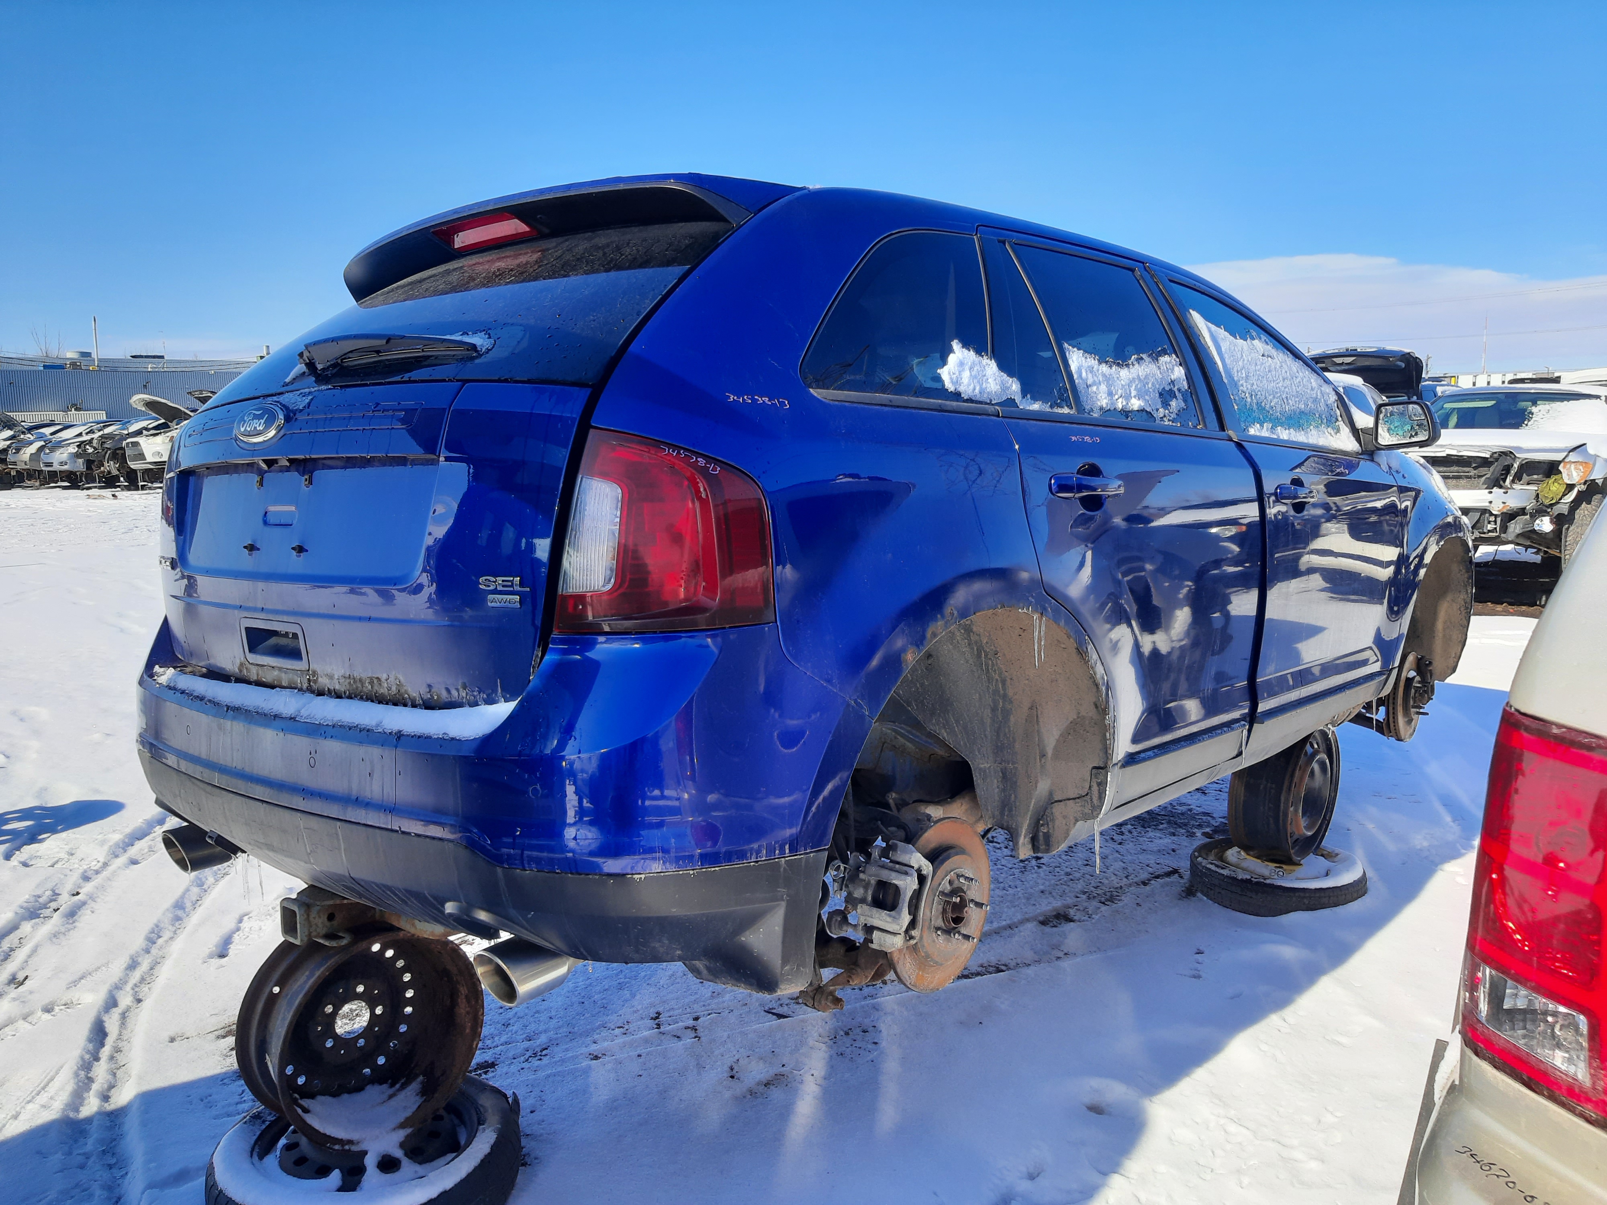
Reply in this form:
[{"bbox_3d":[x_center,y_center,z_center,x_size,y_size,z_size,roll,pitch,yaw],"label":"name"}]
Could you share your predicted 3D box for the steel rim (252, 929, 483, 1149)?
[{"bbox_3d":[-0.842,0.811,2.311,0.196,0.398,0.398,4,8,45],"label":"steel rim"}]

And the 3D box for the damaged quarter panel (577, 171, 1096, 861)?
[{"bbox_3d":[0.096,-0.203,2.025,0.340,1.130,1.060,3,7,41],"label":"damaged quarter panel"}]

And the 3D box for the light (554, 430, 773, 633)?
[{"bbox_3d":[-0.195,-0.103,1.677,0.280,0.285,0.210,3,6,42],"label":"light"}]

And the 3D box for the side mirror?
[{"bbox_3d":[1.775,-0.518,3.534,0.200,0.150,0.120,3,6,42],"label":"side mirror"}]

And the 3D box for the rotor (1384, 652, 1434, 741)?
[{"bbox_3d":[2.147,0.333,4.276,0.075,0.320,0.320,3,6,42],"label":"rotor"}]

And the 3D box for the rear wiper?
[{"bbox_3d":[-0.689,-0.405,1.983,0.460,0.065,0.075,2,6,35],"label":"rear wiper"}]

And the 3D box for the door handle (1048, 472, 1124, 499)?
[{"bbox_3d":[0.528,-0.215,2.251,0.048,0.047,0.265,3,6,42],"label":"door handle"}]

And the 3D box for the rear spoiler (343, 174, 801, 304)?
[{"bbox_3d":[-0.526,-0.752,2.480,1.280,0.190,0.380,3,7,41],"label":"rear spoiler"}]

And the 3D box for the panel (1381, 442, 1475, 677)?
[{"bbox_3d":[2.100,-0.143,4.208,0.240,0.740,1.080,3,7,41],"label":"panel"}]

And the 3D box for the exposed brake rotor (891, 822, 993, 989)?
[{"bbox_3d":[0.263,0.549,2.193,0.065,0.316,0.316,3,7,41],"label":"exposed brake rotor"}]

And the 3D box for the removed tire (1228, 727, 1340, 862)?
[{"bbox_3d":[1.493,0.574,3.736,0.185,0.430,0.430,10,12,41],"label":"removed tire"}]

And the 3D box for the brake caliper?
[{"bbox_3d":[0.131,0.527,2.119,0.168,0.173,0.115,3,7,41],"label":"brake caliper"}]

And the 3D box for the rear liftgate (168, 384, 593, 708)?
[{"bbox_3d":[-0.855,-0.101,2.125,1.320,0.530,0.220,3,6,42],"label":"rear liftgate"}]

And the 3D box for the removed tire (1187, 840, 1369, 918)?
[{"bbox_3d":[1.528,0.878,3.880,0.540,0.120,0.540,-1,7,0],"label":"removed tire"}]

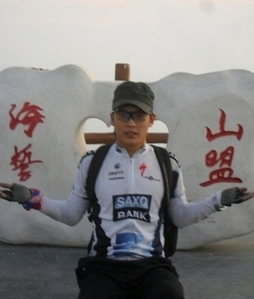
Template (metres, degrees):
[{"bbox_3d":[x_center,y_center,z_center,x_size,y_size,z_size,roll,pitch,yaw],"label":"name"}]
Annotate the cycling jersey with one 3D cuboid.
[{"bbox_3d":[0.018,0.214,3.700,0.760,0.490,0.320,0,2,3],"label":"cycling jersey"}]

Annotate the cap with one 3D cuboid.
[{"bbox_3d":[0.028,-0.215,3.670,0.175,0.140,0.250,3,2,4],"label":"cap"}]

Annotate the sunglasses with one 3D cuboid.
[{"bbox_3d":[0.019,-0.136,3.650,0.147,0.046,0.150,3,2,4],"label":"sunglasses"}]

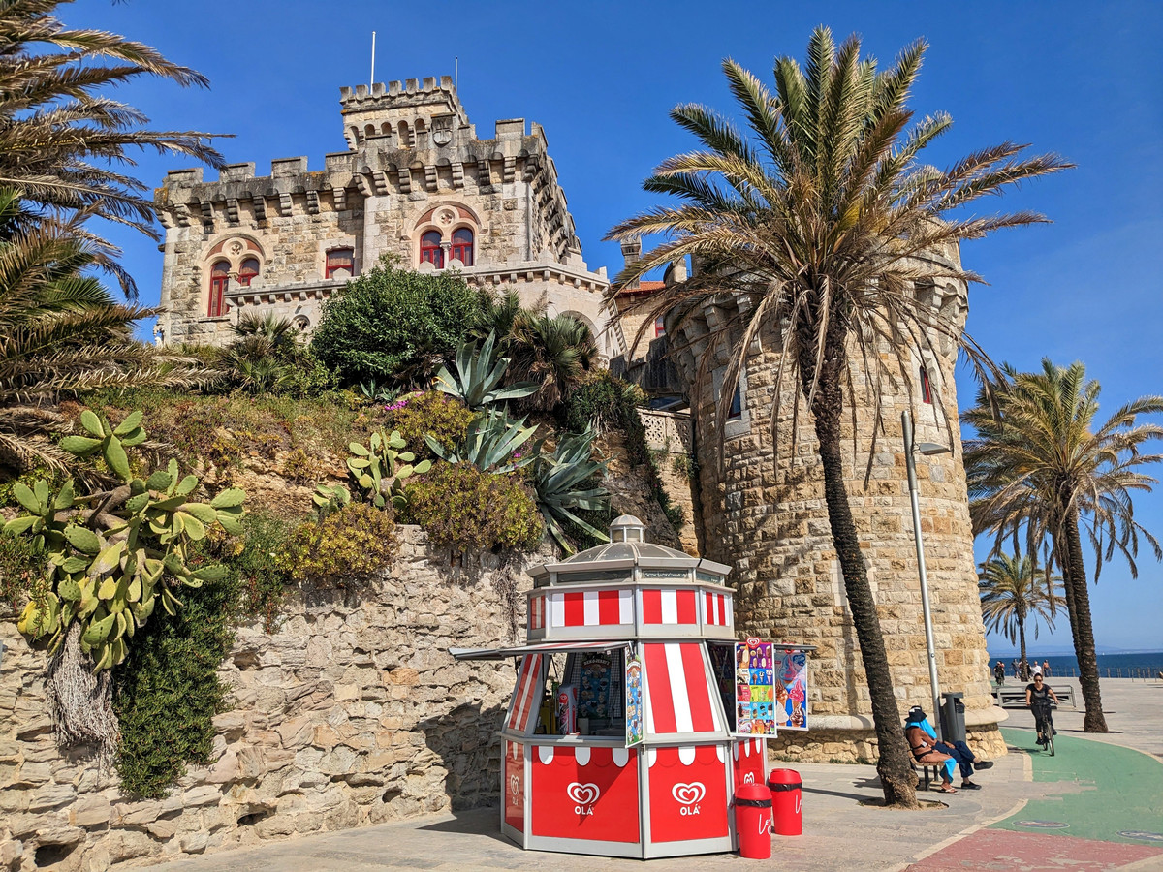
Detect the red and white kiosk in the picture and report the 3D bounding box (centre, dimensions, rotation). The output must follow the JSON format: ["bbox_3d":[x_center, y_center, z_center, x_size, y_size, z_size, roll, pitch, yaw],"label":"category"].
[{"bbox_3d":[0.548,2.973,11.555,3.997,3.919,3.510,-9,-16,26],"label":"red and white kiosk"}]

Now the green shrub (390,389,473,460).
[{"bbox_3d":[-2.475,-0.169,15.111,1.380,1.150,1.150,-2,-14,6],"label":"green shrub"}]

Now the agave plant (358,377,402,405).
[{"bbox_3d":[-3.778,-0.824,16.960,0.834,0.531,0.625,-2,-14,0],"label":"agave plant"}]

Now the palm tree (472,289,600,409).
[{"bbox_3d":[-1.118,-2.041,21.584,2.998,2.923,2.698,-2,-14,0],"label":"palm tree"}]

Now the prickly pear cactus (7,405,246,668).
[{"bbox_3d":[-4.796,1.075,9.702,2.300,2.700,1.500,8,-17,-32],"label":"prickly pear cactus"}]

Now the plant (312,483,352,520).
[{"bbox_3d":[-3.789,0.993,13.771,0.589,0.568,0.500,-2,-14,0],"label":"plant"}]

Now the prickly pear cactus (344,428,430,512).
[{"bbox_3d":[-2.895,0.497,13.604,1.200,1.220,0.850,1,-14,-8],"label":"prickly pear cactus"}]

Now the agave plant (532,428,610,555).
[{"bbox_3d":[-0.199,1.034,17.761,1.556,2.294,1.712,-2,-14,0],"label":"agave plant"}]

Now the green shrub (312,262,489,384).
[{"bbox_3d":[-4.069,-2.520,20.422,4.058,2.924,3.247,-2,-14,0],"label":"green shrub"}]

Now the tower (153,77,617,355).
[{"bbox_3d":[-6.714,-6.459,34.147,15.800,13.200,10.400,-3,-14,9],"label":"tower"}]

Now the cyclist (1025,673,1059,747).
[{"bbox_3d":[9.372,5.583,18.455,0.580,1.420,0.720,-6,-15,20],"label":"cyclist"}]

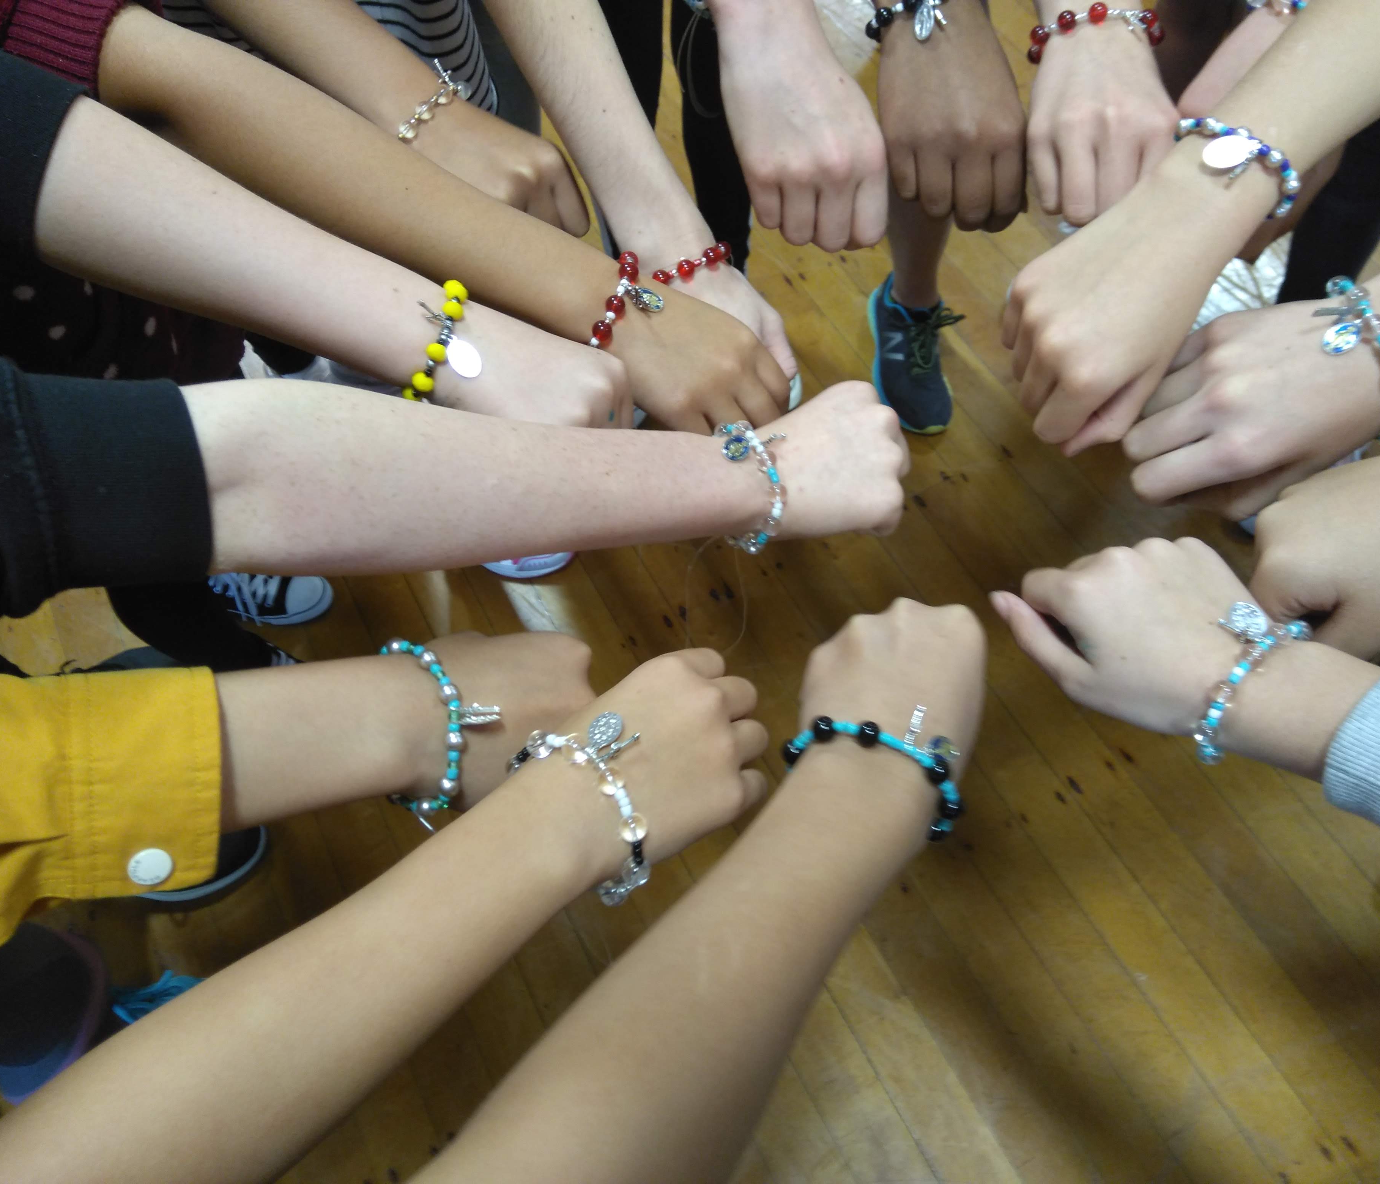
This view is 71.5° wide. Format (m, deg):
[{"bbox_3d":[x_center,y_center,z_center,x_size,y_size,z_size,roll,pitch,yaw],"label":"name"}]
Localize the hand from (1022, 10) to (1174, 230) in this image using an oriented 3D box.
[{"bbox_3d":[0.208,-0.240,0.485,0.080,0.060,0.090,4,72,4],"label":"hand"}]

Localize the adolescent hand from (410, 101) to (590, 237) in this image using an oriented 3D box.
[{"bbox_3d":[-0.113,-0.240,0.570,0.100,0.050,0.073,27,68,-7],"label":"adolescent hand"}]

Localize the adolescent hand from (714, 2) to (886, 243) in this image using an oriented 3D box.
[{"bbox_3d":[0.066,-0.265,0.550,0.074,0.053,0.120,-21,87,-5],"label":"adolescent hand"}]

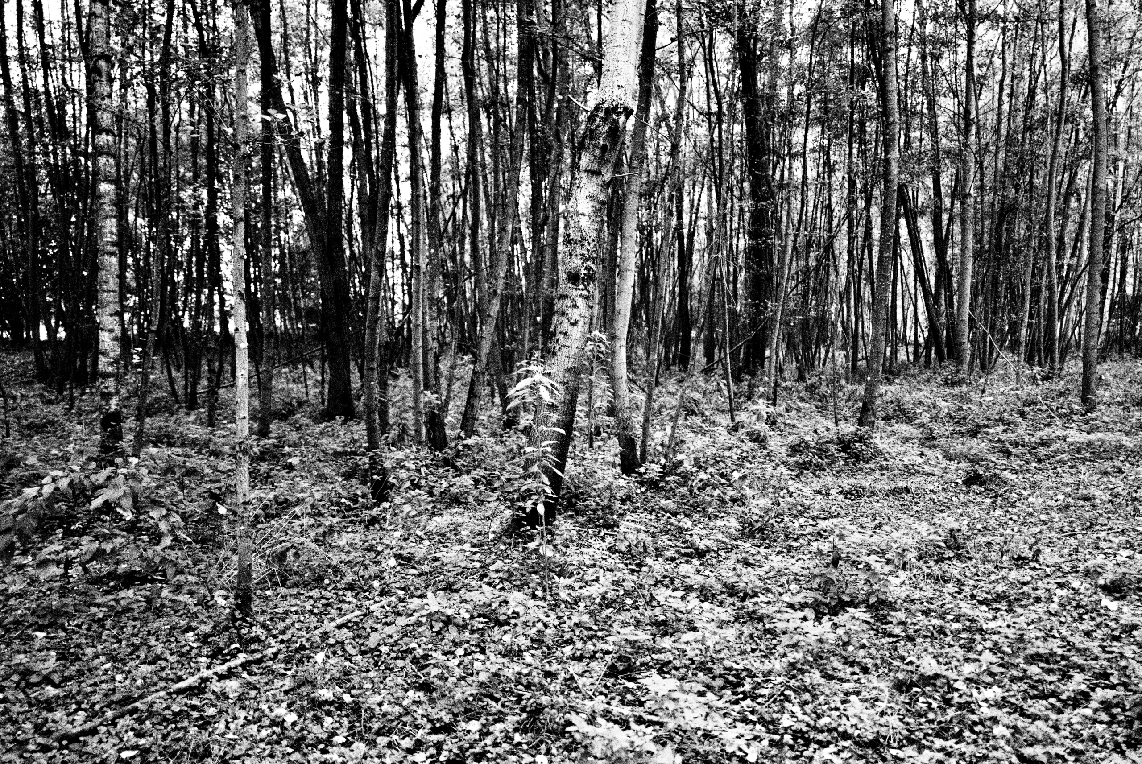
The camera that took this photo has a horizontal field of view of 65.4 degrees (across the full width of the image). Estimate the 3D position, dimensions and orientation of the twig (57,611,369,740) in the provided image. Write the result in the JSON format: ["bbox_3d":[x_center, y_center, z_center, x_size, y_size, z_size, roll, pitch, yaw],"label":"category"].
[{"bbox_3d":[-1.464,1.238,3.918,0.055,0.050,1.647,2,4,27],"label":"twig"}]

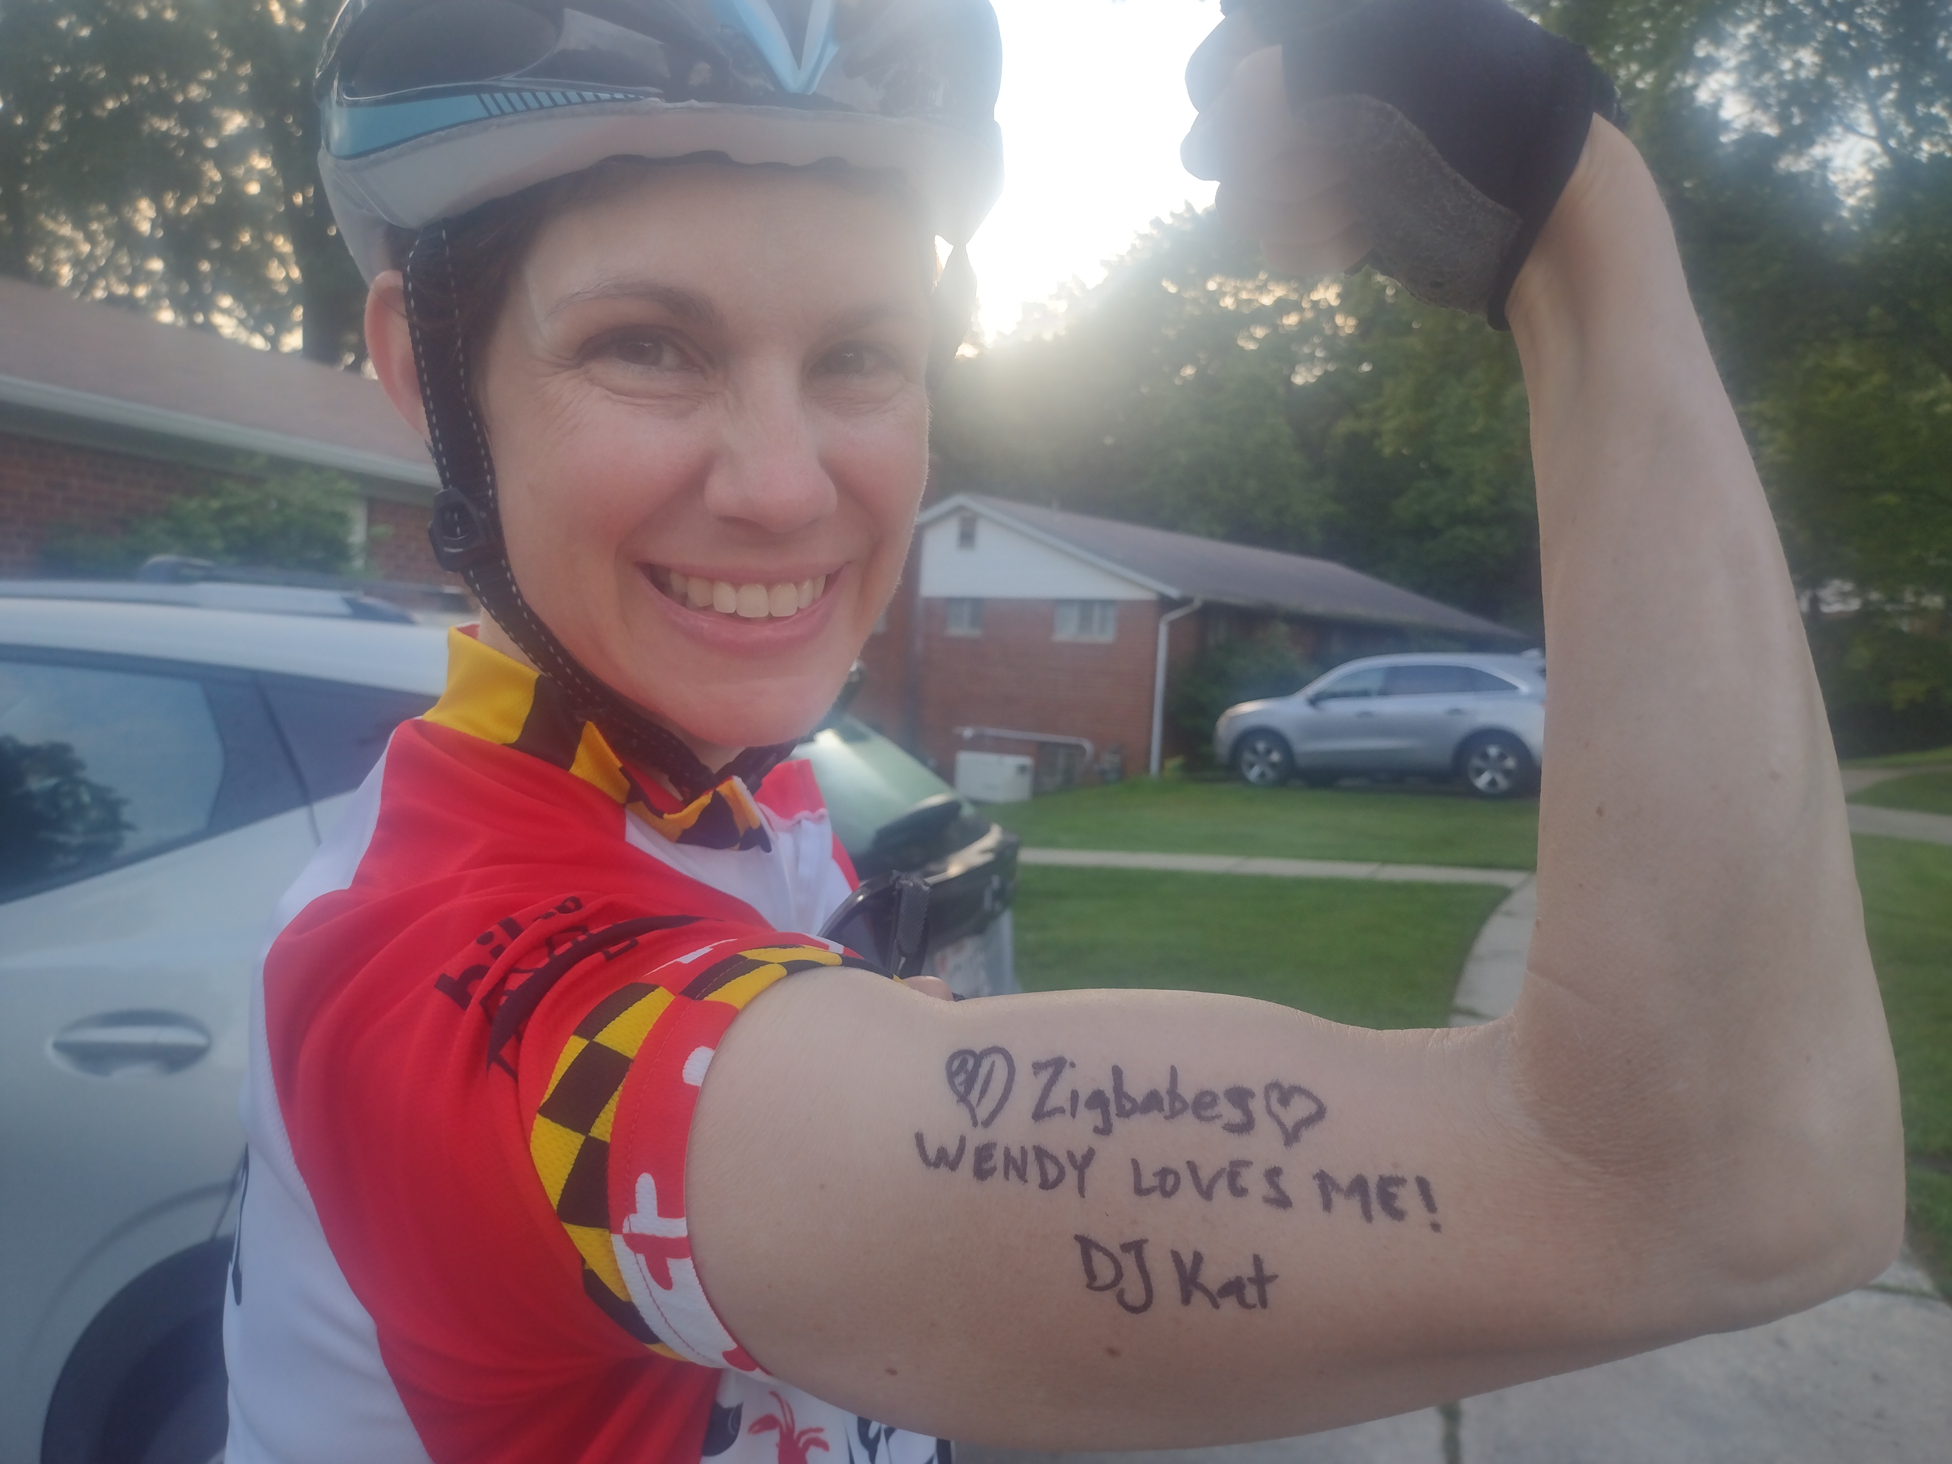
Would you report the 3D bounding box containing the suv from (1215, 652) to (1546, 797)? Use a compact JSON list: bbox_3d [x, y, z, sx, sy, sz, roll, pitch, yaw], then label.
[{"bbox_3d":[5.360,-0.100,18.800,4.930,1.710,1.960,2,2,33],"label":"suv"}]

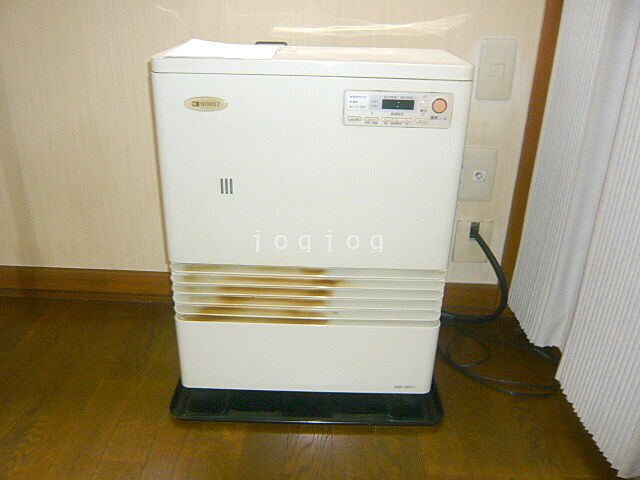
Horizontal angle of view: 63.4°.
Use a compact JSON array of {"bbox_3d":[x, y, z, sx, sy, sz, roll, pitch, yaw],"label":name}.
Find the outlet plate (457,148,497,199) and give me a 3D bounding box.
[{"bbox_3d":[0.352,-0.140,1.140,0.070,0.120,0.009,2,23,2],"label":"outlet plate"}]

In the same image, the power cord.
[{"bbox_3d":[0.383,0.130,1.082,0.265,0.250,0.300,2,23,2],"label":"power cord"}]

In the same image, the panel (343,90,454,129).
[{"bbox_3d":[0.115,-0.191,0.762,0.160,0.051,0.008,1,23,0],"label":"panel"}]

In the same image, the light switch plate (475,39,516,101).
[{"bbox_3d":[0.362,-0.346,1.053,0.070,0.120,0.009,2,23,2],"label":"light switch plate"}]

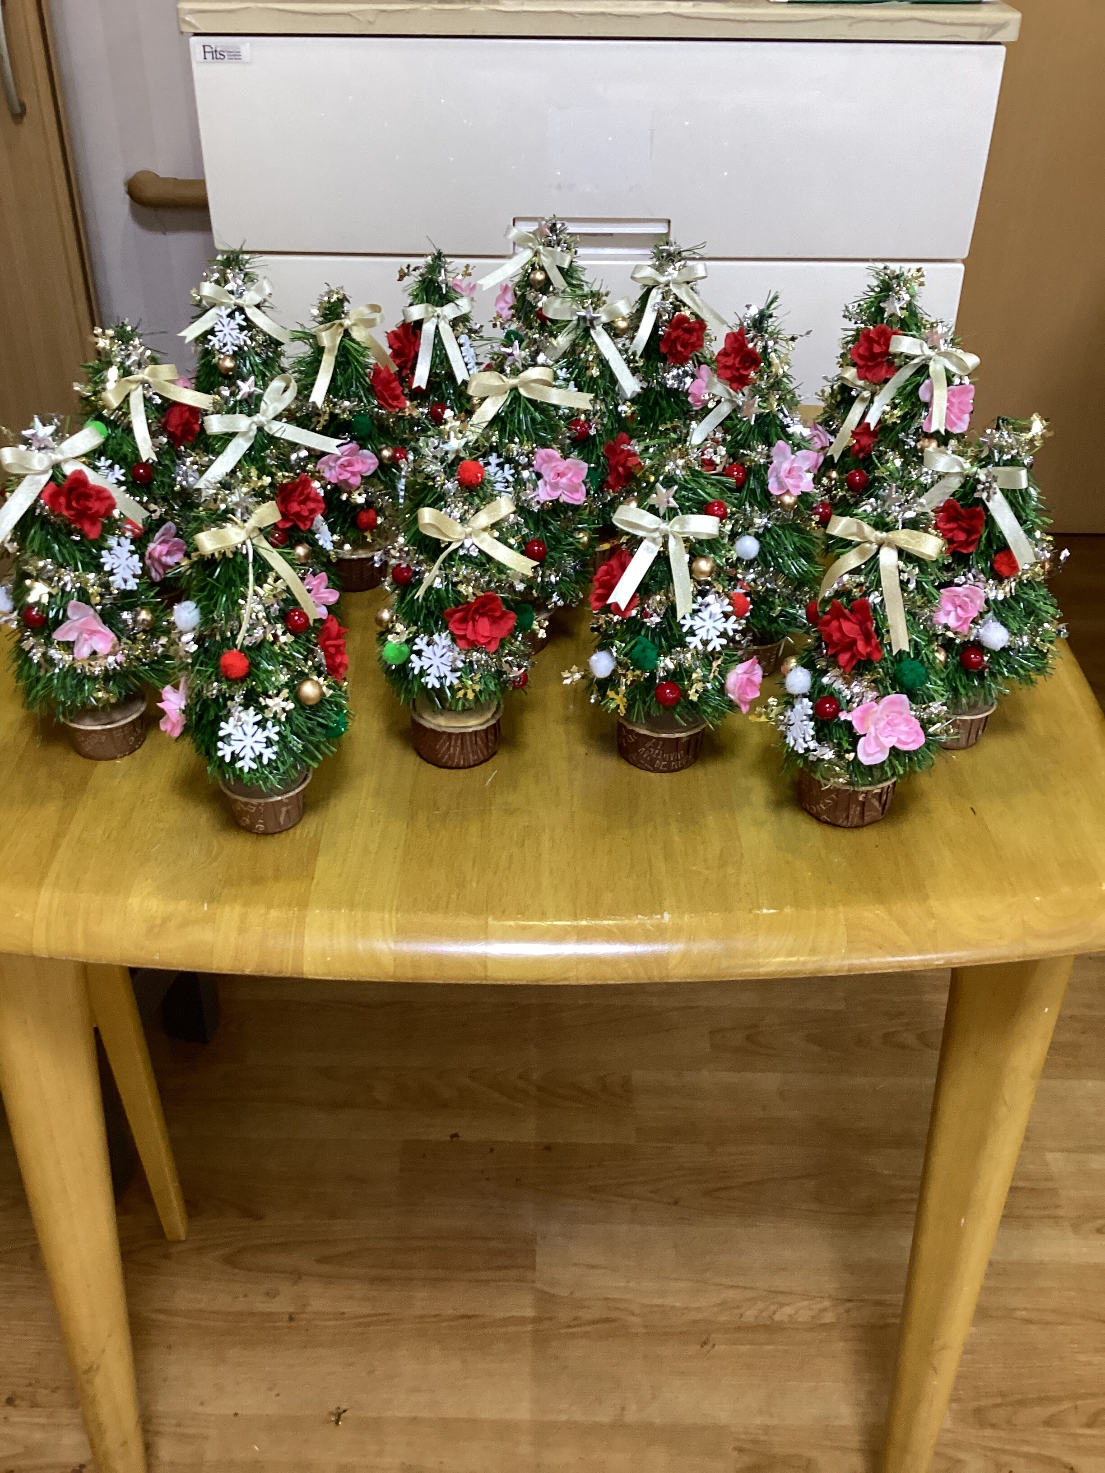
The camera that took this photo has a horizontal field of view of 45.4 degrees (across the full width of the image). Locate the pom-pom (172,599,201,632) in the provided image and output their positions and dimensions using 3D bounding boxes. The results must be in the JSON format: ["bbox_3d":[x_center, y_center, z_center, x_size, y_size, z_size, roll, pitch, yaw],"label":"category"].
[{"bbox_3d":[-0.182,-0.060,0.655,0.015,0.016,0.015,-9,34,-15],"label":"pom-pom"}]

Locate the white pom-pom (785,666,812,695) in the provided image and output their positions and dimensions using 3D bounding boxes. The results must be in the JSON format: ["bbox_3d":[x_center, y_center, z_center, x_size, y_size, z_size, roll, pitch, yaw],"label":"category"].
[{"bbox_3d":[0.127,-0.029,0.680,0.015,0.015,0.015,1,33,0],"label":"white pom-pom"}]

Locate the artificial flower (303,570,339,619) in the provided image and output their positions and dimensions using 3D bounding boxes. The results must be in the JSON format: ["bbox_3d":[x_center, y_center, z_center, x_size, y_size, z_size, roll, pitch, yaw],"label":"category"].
[{"bbox_3d":[-0.122,-0.073,0.676,0.018,0.031,0.032,10,32,36],"label":"artificial flower"}]

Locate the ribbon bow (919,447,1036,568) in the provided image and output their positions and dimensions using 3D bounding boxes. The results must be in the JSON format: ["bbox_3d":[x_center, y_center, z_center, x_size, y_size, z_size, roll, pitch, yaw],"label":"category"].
[{"bbox_3d":[0.238,-0.128,0.738,0.065,0.064,0.022,5,21,7],"label":"ribbon bow"}]

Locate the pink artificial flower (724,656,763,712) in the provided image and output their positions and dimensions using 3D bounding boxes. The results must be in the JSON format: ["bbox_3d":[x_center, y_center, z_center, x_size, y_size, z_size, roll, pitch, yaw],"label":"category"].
[{"bbox_3d":[0.113,-0.031,0.781,0.020,0.036,0.035,12,35,16],"label":"pink artificial flower"}]

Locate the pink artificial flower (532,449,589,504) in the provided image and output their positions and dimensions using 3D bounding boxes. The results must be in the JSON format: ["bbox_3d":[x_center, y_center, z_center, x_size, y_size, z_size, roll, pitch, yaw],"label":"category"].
[{"bbox_3d":[0.004,-0.158,0.798,0.032,0.033,0.018,-5,19,-10],"label":"pink artificial flower"}]

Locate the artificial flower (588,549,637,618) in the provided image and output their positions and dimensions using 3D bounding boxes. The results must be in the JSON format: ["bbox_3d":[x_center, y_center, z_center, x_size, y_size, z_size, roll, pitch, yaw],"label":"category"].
[{"bbox_3d":[0.033,-0.083,0.710,0.018,0.036,0.034,-11,33,-39],"label":"artificial flower"}]

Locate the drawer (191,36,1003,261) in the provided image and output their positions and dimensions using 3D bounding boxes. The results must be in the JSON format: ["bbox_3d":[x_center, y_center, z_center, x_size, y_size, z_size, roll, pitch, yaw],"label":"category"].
[{"bbox_3d":[0.039,-0.653,1.402,0.735,0.185,0.390,0,33,-1],"label":"drawer"}]

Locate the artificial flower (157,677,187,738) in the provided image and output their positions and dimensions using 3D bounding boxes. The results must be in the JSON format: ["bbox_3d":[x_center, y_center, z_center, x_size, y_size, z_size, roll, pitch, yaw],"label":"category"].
[{"bbox_3d":[-0.203,-0.015,0.705,0.020,0.035,0.037,13,32,-10],"label":"artificial flower"}]

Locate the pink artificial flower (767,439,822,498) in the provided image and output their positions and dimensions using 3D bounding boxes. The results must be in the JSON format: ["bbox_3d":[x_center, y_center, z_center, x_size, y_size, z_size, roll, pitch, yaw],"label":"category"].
[{"bbox_3d":[0.146,-0.163,0.800,0.034,0.035,0.019,-7,19,-12],"label":"pink artificial flower"}]

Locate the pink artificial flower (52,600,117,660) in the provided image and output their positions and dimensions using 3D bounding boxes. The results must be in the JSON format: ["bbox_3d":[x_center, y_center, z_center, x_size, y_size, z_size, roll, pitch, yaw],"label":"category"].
[{"bbox_3d":[-0.268,-0.061,0.754,0.038,0.036,0.019,7,9,9],"label":"pink artificial flower"}]

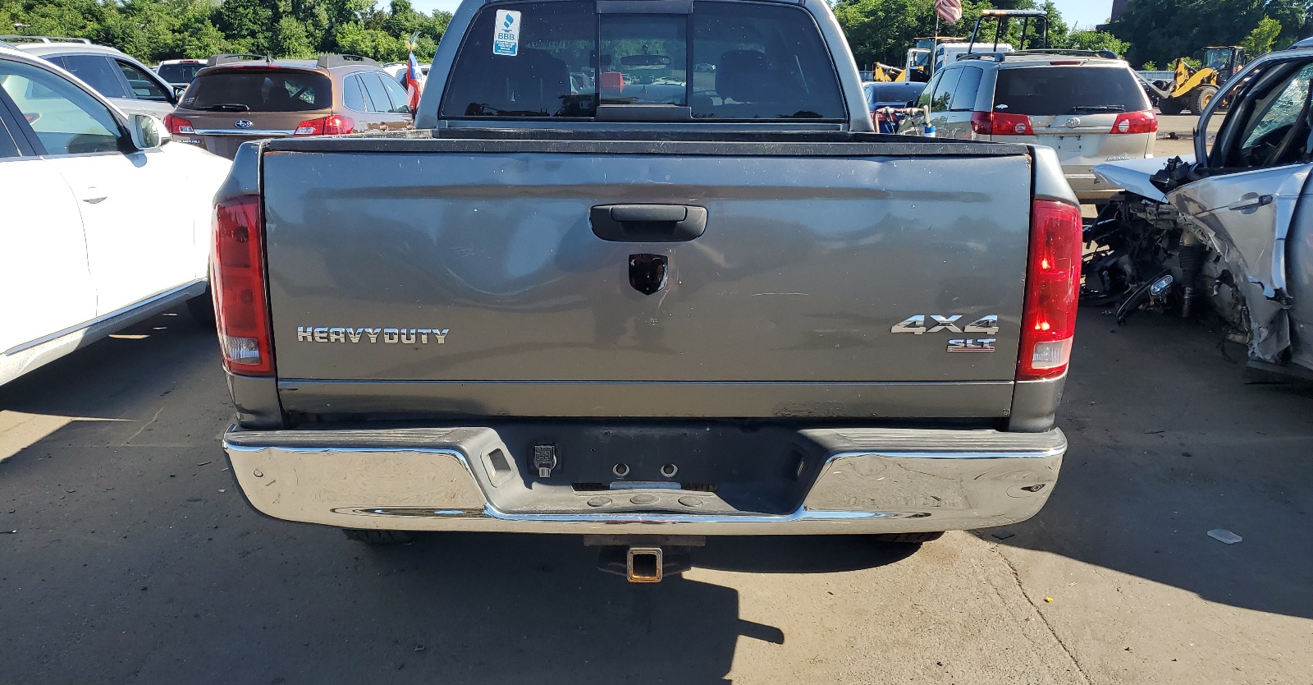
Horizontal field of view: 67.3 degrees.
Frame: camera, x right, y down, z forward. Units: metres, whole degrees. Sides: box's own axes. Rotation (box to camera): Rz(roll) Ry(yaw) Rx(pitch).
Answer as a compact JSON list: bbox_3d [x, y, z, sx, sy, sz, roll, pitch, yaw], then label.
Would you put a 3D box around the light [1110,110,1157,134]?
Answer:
[{"bbox_3d":[4.917,-2.296,10.252,0.500,0.240,0.280,0,15,0],"label":"light"}]

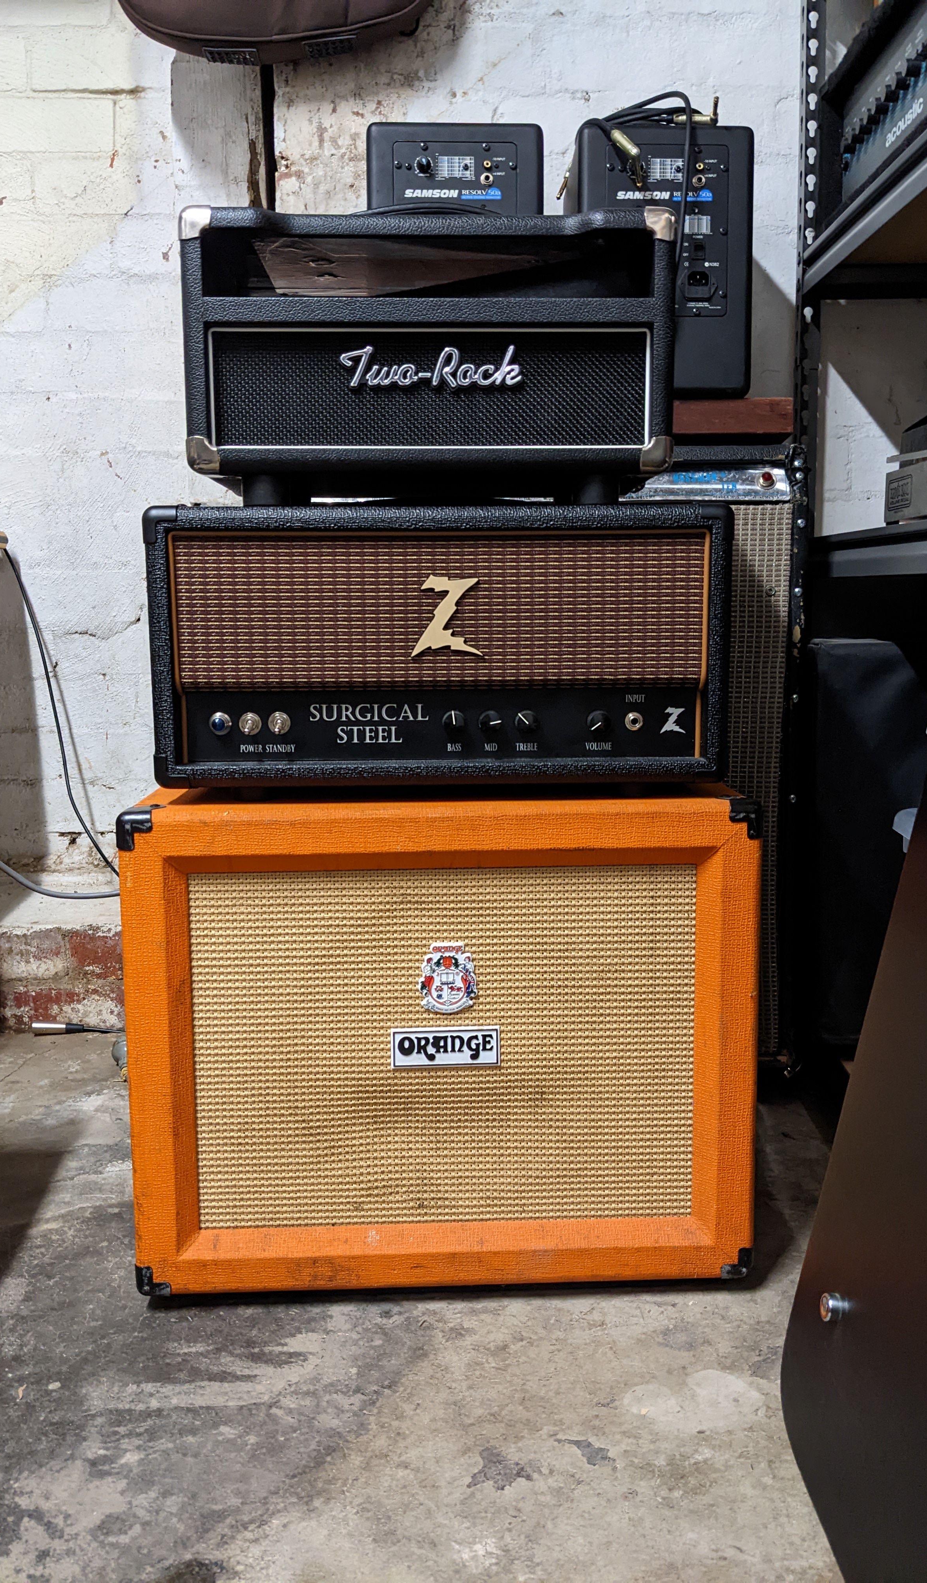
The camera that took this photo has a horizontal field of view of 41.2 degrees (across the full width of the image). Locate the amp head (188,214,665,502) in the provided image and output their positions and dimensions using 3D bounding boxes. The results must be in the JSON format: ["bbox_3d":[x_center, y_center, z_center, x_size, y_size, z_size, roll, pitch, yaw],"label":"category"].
[{"bbox_3d":[-0.029,-0.378,1.154,0.411,0.244,0.230,-1,8,-1],"label":"amp head"}]

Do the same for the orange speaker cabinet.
[{"bbox_3d":[-0.021,0.221,1.224,0.550,0.460,0.290,-1,8,-2],"label":"orange speaker cabinet"}]

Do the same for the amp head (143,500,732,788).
[{"bbox_3d":[-0.022,-0.129,1.160,0.489,0.250,0.235,-1,8,-1],"label":"amp head"}]

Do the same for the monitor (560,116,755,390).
[{"bbox_3d":[0.217,-0.589,1.450,0.189,0.283,0.213,-1,8,-1],"label":"monitor"}]

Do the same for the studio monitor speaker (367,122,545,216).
[{"bbox_3d":[-0.009,-0.590,1.445,0.189,0.283,0.213,0,8,-1],"label":"studio monitor speaker"}]

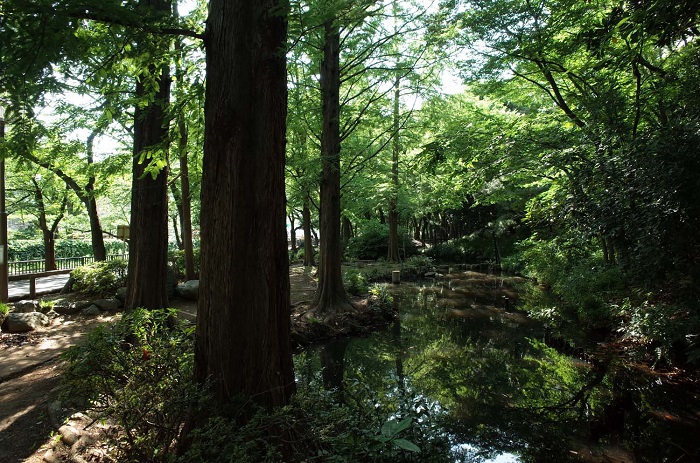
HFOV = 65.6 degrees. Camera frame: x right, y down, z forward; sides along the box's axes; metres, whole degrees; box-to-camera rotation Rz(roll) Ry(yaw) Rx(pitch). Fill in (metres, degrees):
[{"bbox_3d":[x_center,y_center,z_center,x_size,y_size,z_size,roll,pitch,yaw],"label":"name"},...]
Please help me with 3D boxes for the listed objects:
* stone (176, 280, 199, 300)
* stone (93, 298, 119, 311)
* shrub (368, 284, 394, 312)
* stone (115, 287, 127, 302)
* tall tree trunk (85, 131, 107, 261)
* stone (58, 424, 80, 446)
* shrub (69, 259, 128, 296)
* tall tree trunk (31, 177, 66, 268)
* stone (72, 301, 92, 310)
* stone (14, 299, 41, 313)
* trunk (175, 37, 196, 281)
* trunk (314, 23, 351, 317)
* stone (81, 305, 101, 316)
[{"bbox_3d":[-3.676,1.347,12.400,0.560,0.420,0.500,0,0,0],"label":"stone"},{"bbox_3d":[-5.111,1.538,11.400,0.580,0.250,0.420,0,0,-24],"label":"stone"},{"bbox_3d":[0.679,1.443,11.700,0.560,0.580,0.550,0,0,0],"label":"shrub"},{"bbox_3d":[-5.141,1.421,12.300,0.360,0.330,0.360,0,0,-23],"label":"stone"},{"bbox_3d":[-11.715,-1.565,25.000,1.000,6.200,0.800,0,0,-25],"label":"tall tree trunk"},{"bbox_3d":[-2.014,1.465,3.900,0.165,0.115,0.150,0,0,0],"label":"stone"},{"bbox_3d":[-6.144,1.135,13.400,1.500,0.930,1.300,0,0,-25],"label":"shrub"},{"bbox_3d":[-11.343,-0.226,20.500,1.150,3.600,0.700,0,0,0],"label":"tall tree trunk"},{"bbox_3d":[-5.073,1.413,10.300,0.380,0.190,0.300,0,0,0],"label":"stone"},{"bbox_3d":[-5.819,1.344,9.800,0.460,0.250,0.360,0,0,0],"label":"stone"},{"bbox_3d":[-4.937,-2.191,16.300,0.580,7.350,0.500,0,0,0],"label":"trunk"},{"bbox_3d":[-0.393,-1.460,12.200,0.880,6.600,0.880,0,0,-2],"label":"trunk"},{"bbox_3d":[-5.103,1.552,10.700,0.370,0.230,0.320,0,0,-25],"label":"stone"}]

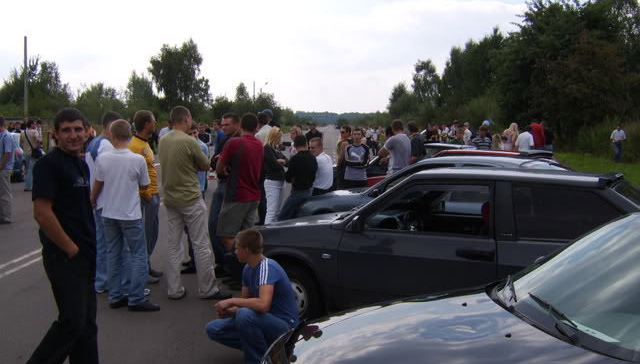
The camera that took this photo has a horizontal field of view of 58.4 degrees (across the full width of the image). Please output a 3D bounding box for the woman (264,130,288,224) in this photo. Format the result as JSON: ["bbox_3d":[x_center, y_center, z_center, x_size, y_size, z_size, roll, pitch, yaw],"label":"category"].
[{"bbox_3d":[-0.733,-0.047,9.439,0.400,1.650,0.460,1,6,7],"label":"woman"}]

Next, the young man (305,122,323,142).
[{"bbox_3d":[-0.181,-0.747,16.002,0.520,1.790,0.340,1,6,14],"label":"young man"}]

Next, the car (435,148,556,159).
[{"bbox_3d":[2.360,0.107,9.629,4.000,1.390,1.660,2,6,8],"label":"car"}]

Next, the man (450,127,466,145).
[{"bbox_3d":[3.106,-0.380,12.884,0.480,1.660,0.340,2,6,15],"label":"man"}]

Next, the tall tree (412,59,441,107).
[{"bbox_3d":[19.879,-15.862,106.974,5.800,14.500,5.500,0,5,0],"label":"tall tree"}]

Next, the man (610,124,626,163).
[{"bbox_3d":[14.349,-1.850,27.549,0.620,1.780,0.360,2,6,23],"label":"man"}]

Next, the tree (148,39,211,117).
[{"bbox_3d":[-18.058,-12.062,74.187,8.000,13.200,7.500,0,5,0],"label":"tree"}]

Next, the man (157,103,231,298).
[{"bbox_3d":[-1.227,0.202,5.570,0.580,1.830,0.480,4,7,30],"label":"man"}]

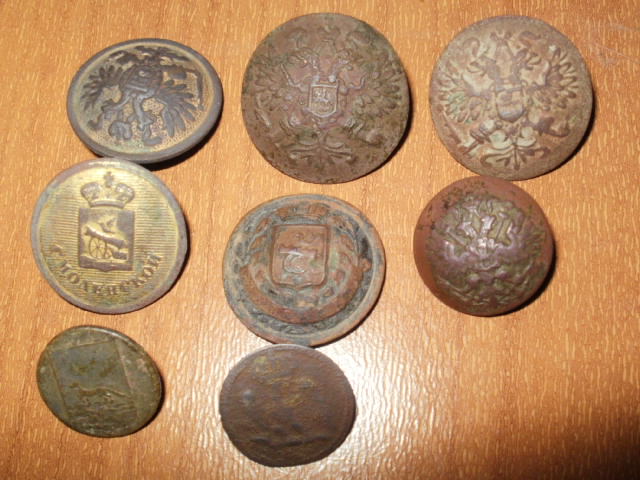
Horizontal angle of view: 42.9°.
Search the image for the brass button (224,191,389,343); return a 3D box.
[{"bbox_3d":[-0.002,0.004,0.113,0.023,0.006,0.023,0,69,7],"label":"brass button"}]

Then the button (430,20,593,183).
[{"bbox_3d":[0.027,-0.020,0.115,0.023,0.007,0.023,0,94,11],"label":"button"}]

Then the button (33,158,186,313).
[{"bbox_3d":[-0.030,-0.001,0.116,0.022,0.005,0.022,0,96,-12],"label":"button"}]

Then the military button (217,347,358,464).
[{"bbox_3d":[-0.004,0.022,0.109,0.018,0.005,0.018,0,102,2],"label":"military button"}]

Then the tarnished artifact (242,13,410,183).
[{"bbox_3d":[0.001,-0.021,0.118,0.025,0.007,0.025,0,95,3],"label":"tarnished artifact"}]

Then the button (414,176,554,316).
[{"bbox_3d":[0.022,0.001,0.111,0.019,0.010,0.019,0,85,7],"label":"button"}]

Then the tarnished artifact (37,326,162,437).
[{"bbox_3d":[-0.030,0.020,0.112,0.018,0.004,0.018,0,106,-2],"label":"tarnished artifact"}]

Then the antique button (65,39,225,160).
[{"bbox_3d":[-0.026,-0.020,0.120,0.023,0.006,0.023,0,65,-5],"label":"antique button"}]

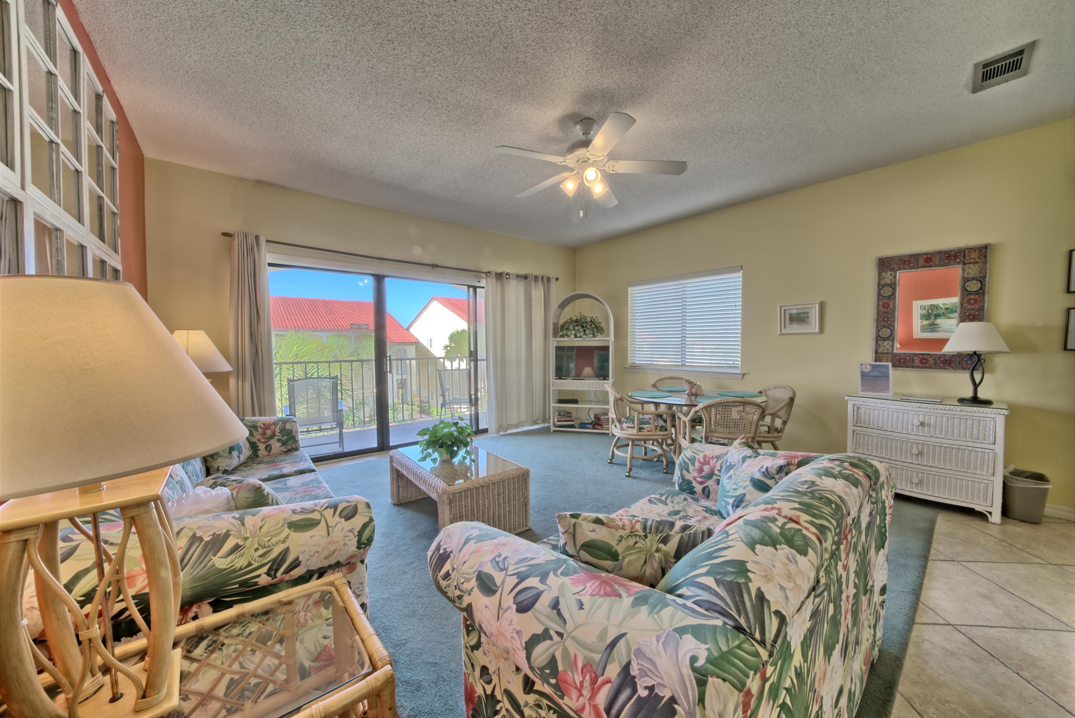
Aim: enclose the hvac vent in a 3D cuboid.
[{"bbox_3d":[2.560,-1.591,1.981,0.370,0.020,0.203,-3,4,-39],"label":"hvac vent"}]

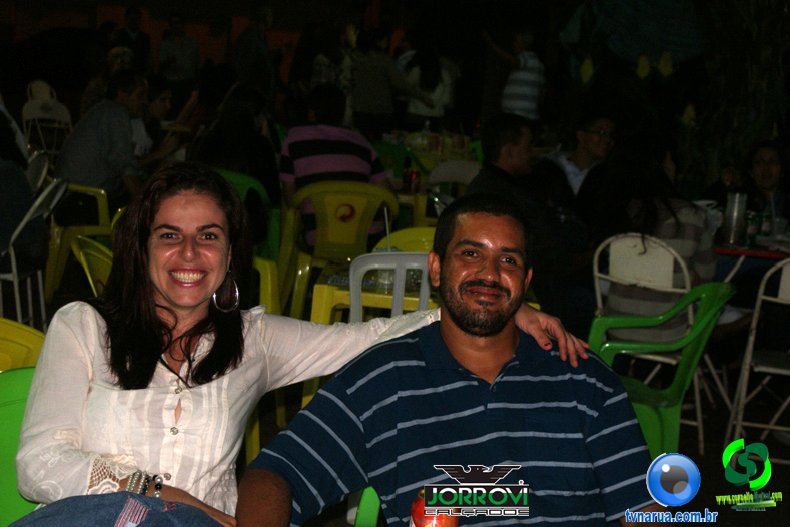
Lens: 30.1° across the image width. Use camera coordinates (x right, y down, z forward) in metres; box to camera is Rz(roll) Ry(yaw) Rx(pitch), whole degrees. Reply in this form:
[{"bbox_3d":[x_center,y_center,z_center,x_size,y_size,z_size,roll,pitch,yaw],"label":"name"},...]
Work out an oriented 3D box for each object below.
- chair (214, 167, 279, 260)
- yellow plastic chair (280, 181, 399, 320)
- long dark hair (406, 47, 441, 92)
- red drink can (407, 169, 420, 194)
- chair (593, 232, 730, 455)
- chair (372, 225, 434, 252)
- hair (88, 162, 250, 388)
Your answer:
[{"bbox_3d":[-0.877,-0.080,7.321,0.560,0.785,0.550,4,8,5],"label":"chair"},{"bbox_3d":[-0.266,0.003,6.975,0.560,0.785,0.550,2,8,-5],"label":"yellow plastic chair"},{"bbox_3d":[0.248,-1.680,12.800,0.280,0.400,0.240,3,8,0],"label":"long dark hair"},{"bbox_3d":[0.090,-0.399,7.150,0.066,0.122,0.066,3,8,0],"label":"red drink can"},{"bbox_3d":[1.048,0.260,5.628,0.430,0.800,0.470,8,10,33],"label":"chair"},{"bbox_3d":[0.146,0.276,5.243,0.560,0.785,0.550,3,8,0],"label":"chair"},{"bbox_3d":[-0.373,0.021,2.430,0.250,0.350,0.240,2,8,-7],"label":"hair"}]

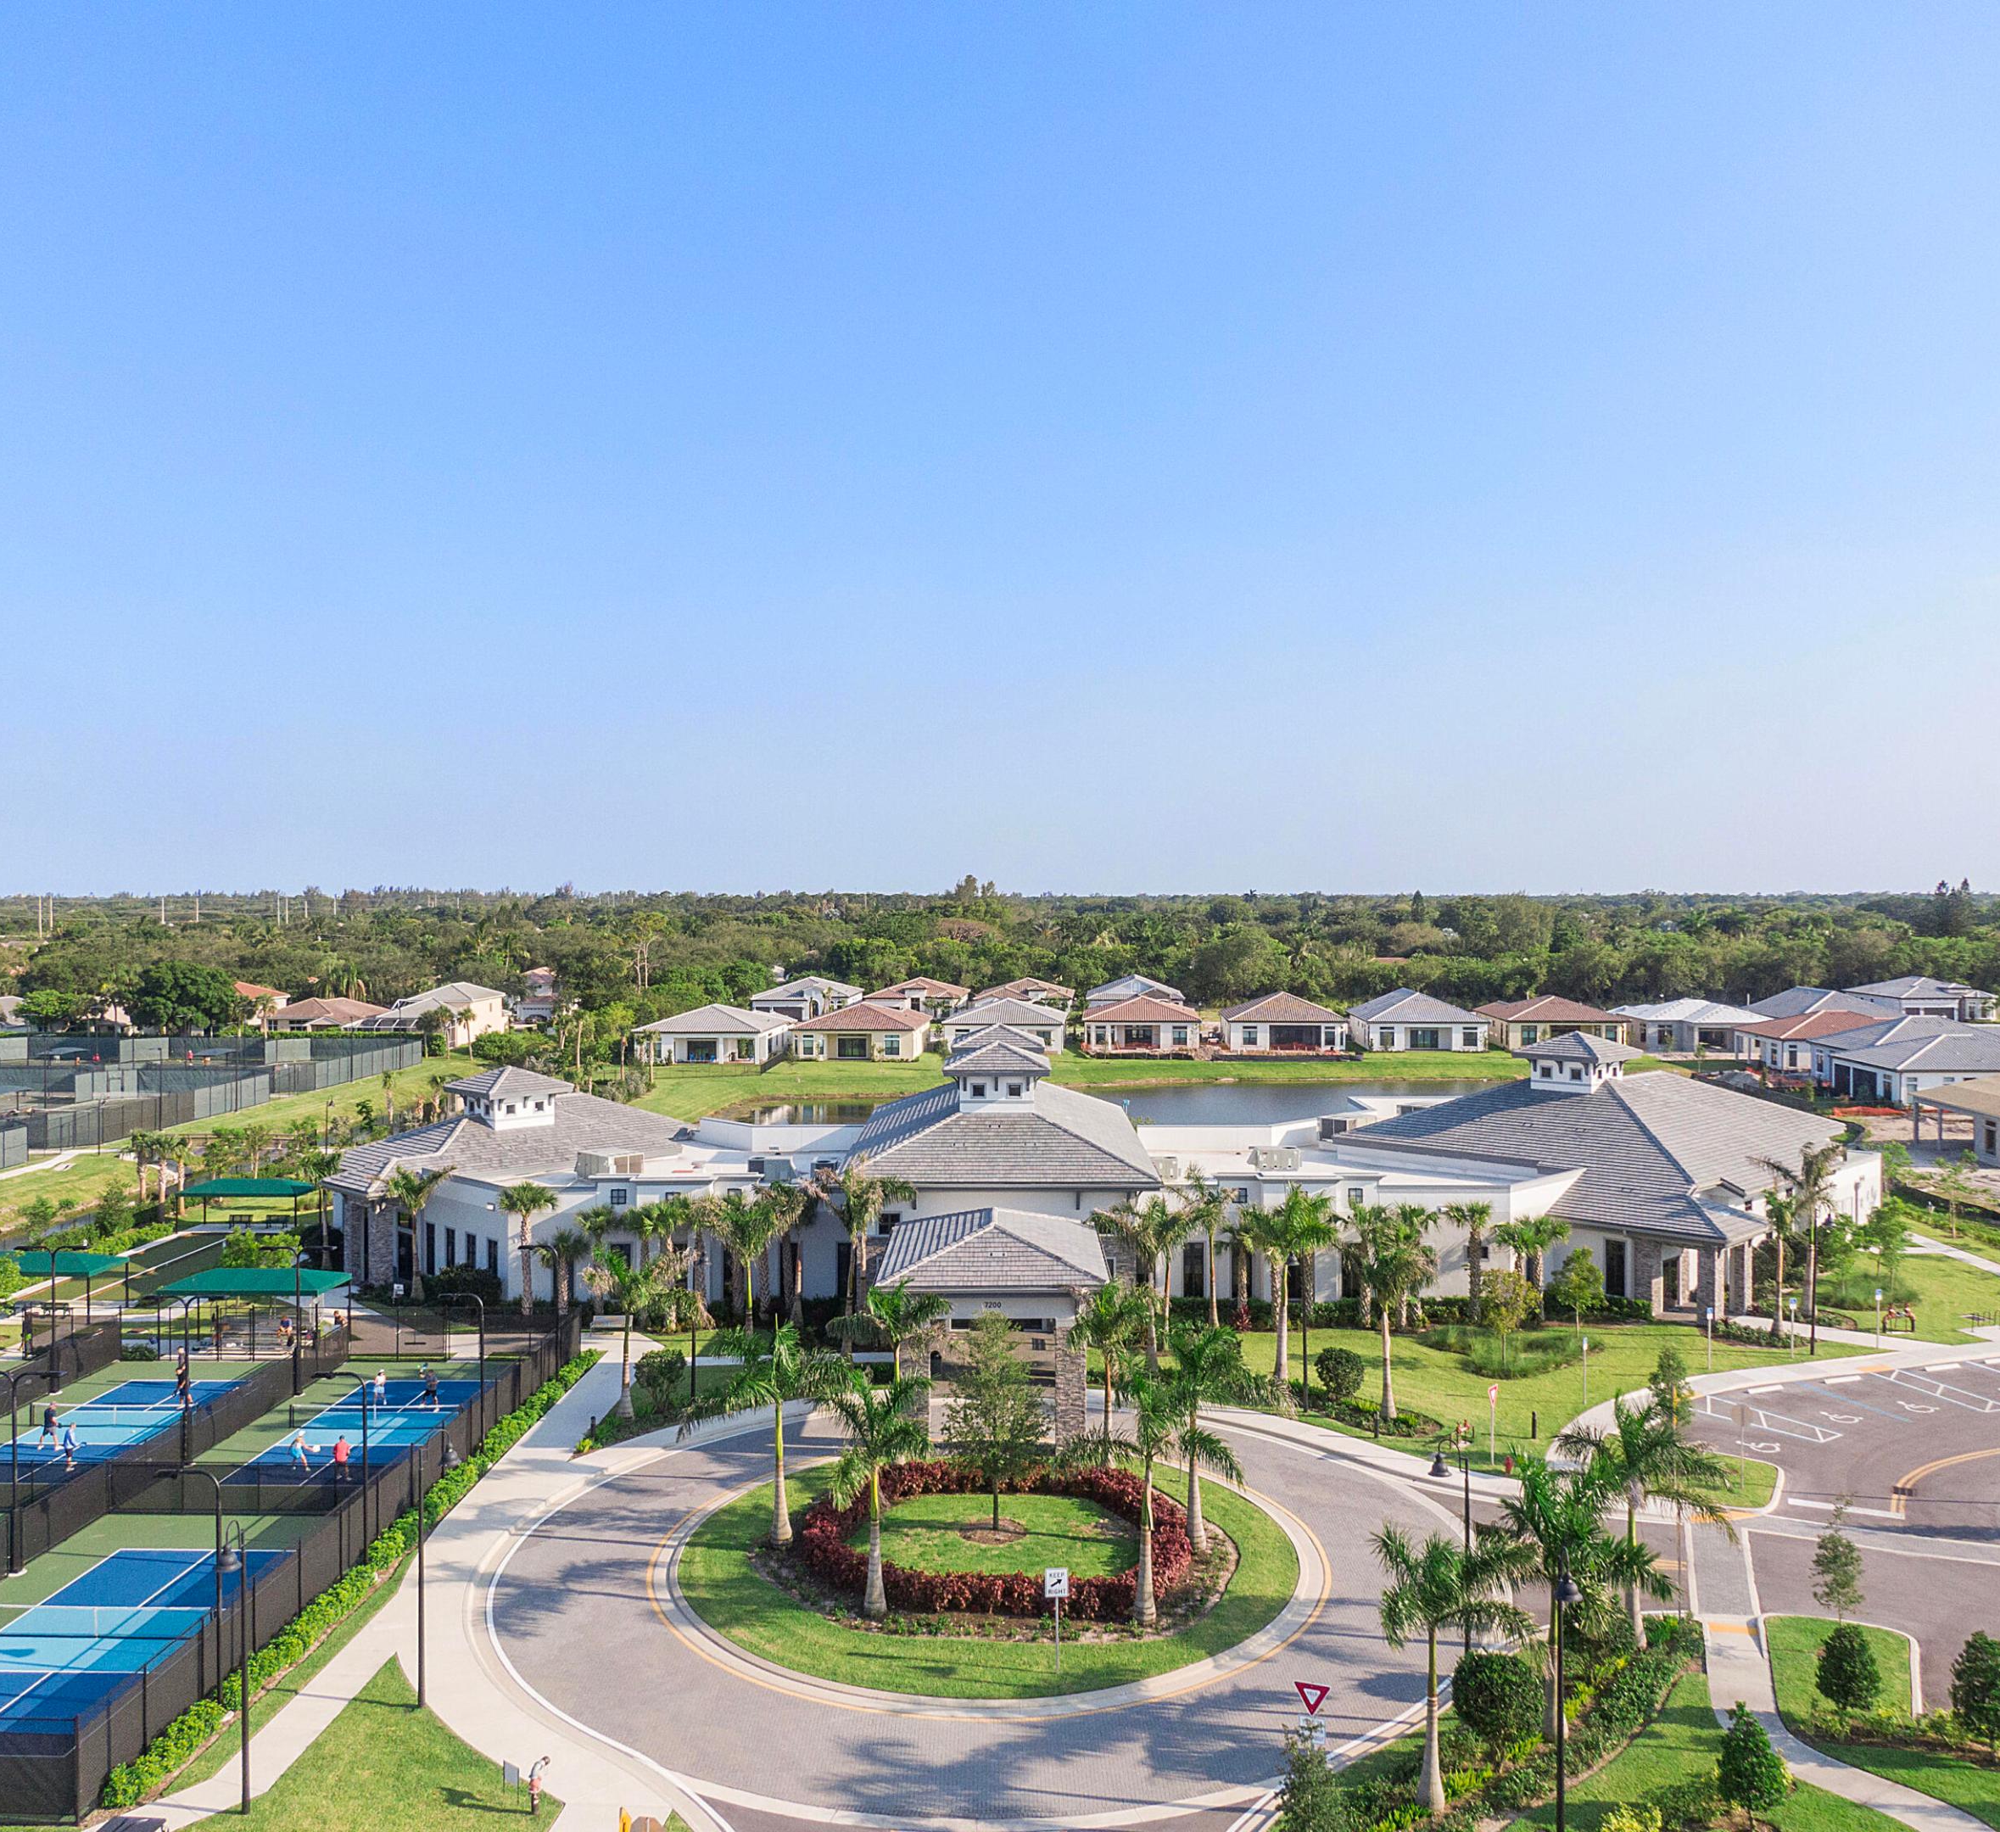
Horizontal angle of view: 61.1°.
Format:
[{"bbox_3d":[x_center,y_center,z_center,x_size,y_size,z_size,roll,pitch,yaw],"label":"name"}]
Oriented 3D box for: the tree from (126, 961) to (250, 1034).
[{"bbox_3d":[-115.339,12.202,240.424,15.626,11.386,14.063,0,1,0],"label":"tree"}]

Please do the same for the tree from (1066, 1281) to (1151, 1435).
[{"bbox_3d":[3.937,16.741,61.184,3.099,7.386,3.099,0,1,0],"label":"tree"}]

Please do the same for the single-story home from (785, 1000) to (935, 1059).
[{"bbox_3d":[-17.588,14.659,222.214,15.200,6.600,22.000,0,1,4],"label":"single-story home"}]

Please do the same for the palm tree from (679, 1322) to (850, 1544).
[{"bbox_3d":[-7.785,17.162,56.327,5.590,7.250,5.310,0,1,0],"label":"palm tree"}]

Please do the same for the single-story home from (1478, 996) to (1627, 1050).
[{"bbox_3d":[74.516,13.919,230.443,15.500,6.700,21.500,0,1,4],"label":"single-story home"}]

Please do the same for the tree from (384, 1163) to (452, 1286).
[{"bbox_3d":[-30.485,16.598,88.638,3.497,6.998,3.497,0,1,0],"label":"tree"}]

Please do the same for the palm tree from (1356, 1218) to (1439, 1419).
[{"bbox_3d":[16.245,16.602,69.401,3.290,7.990,3.120,0,1,0],"label":"palm tree"}]

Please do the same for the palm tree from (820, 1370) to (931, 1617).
[{"bbox_3d":[-3.643,16.974,49.722,3.301,7.238,3.301,0,1,0],"label":"palm tree"}]

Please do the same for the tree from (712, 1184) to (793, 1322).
[{"bbox_3d":[-11.660,16.617,79.829,3.960,7.650,3.760,0,1,0],"label":"tree"}]

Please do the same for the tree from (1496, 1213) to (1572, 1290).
[{"bbox_3d":[26.744,17.626,85.159,3.840,5.280,2.900,0,1,0],"label":"tree"}]

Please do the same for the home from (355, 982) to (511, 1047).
[{"bbox_3d":[-82.086,14.175,247.780,14.200,8.120,23.500,0,1,0],"label":"home"}]

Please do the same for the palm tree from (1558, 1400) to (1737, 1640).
[{"bbox_3d":[18.703,17.440,48.823,5.180,7.110,4.920,0,1,0],"label":"palm tree"}]

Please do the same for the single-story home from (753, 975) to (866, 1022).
[{"bbox_3d":[-30.538,13.282,275.173,14.300,6.800,22.000,0,1,5],"label":"single-story home"}]

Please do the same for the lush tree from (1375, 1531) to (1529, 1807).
[{"bbox_3d":[10.694,17.752,40.067,3.800,6.740,3.610,0,1,0],"label":"lush tree"}]

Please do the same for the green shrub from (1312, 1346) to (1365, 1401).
[{"bbox_3d":[14.032,18.894,70.008,1.950,2.000,1.950,0,1,0],"label":"green shrub"}]

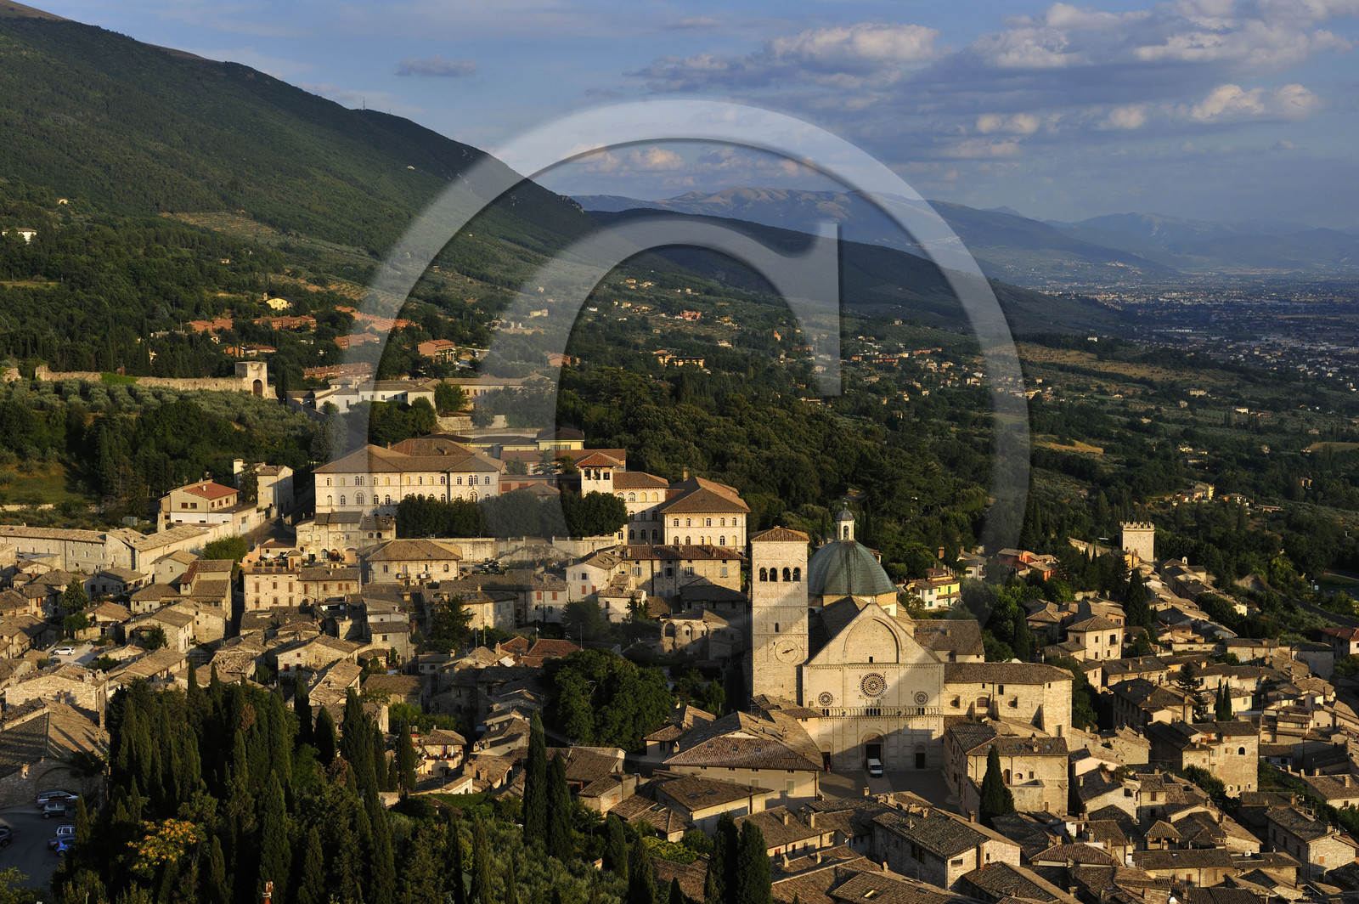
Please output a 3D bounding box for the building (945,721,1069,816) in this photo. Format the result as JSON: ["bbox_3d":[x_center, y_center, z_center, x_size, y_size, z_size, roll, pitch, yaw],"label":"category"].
[{"bbox_3d":[53.300,50.990,317.450,16.800,11.400,18.200,0,6,0],"label":"building"}]

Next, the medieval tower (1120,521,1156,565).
[{"bbox_3d":[152.010,30.910,650.030,10.200,14.800,8.800,1,7,6],"label":"medieval tower"}]

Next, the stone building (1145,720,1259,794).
[{"bbox_3d":[97.587,56.303,366.619,16.500,12.200,14.000,-1,6,-6],"label":"stone building"}]

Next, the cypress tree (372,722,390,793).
[{"bbox_3d":[-41.684,42.641,274.000,2.522,10.158,2.522,-1,6,-9],"label":"cypress tree"}]

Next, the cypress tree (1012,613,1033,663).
[{"bbox_3d":[70.290,38.540,402.620,4.000,11.000,4.000,0,6,0],"label":"cypress tree"}]

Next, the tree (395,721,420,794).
[{"bbox_3d":[-38.530,43.339,278.000,3.462,10.461,3.462,-1,6,-8],"label":"tree"}]

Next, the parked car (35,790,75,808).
[{"bbox_3d":[-64.810,36.260,205.000,4.400,1.500,1.780,-2,7,-18],"label":"parked car"}]

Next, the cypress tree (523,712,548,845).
[{"bbox_3d":[-17.530,39.710,238.930,3.100,16.400,3.100,0,6,0],"label":"cypress tree"}]

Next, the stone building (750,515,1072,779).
[{"bbox_3d":[40.060,31.770,369.330,56.800,43.000,55.000,0,6,-2],"label":"stone building"}]

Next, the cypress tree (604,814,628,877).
[{"bbox_3d":[-7.710,47.680,237.450,2.900,7.900,2.900,0,6,0],"label":"cypress tree"}]

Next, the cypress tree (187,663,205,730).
[{"bbox_3d":[-55.370,28.780,224.540,2.200,9.600,2.200,0,6,0],"label":"cypress tree"}]

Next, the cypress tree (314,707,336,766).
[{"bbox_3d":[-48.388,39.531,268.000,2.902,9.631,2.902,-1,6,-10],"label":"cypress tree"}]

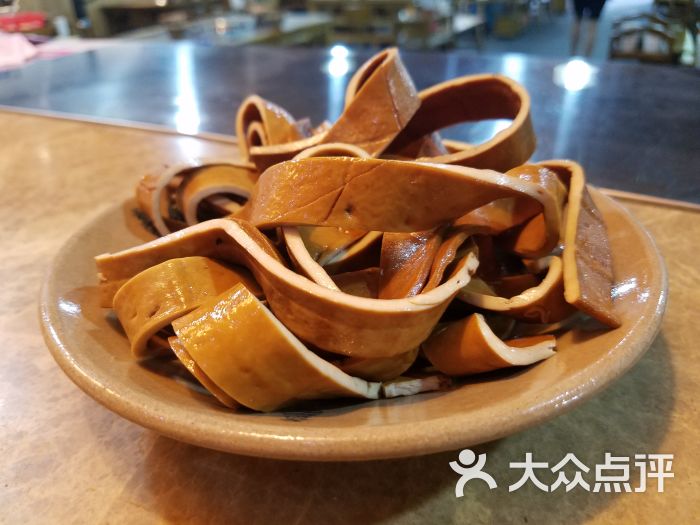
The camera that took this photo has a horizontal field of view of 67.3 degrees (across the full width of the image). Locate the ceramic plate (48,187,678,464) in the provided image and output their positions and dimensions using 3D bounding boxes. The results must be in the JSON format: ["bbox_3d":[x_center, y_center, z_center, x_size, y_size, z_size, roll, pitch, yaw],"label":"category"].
[{"bbox_3d":[0.001,-0.001,0.214,0.220,0.034,0.220,-1,30,1],"label":"ceramic plate"}]

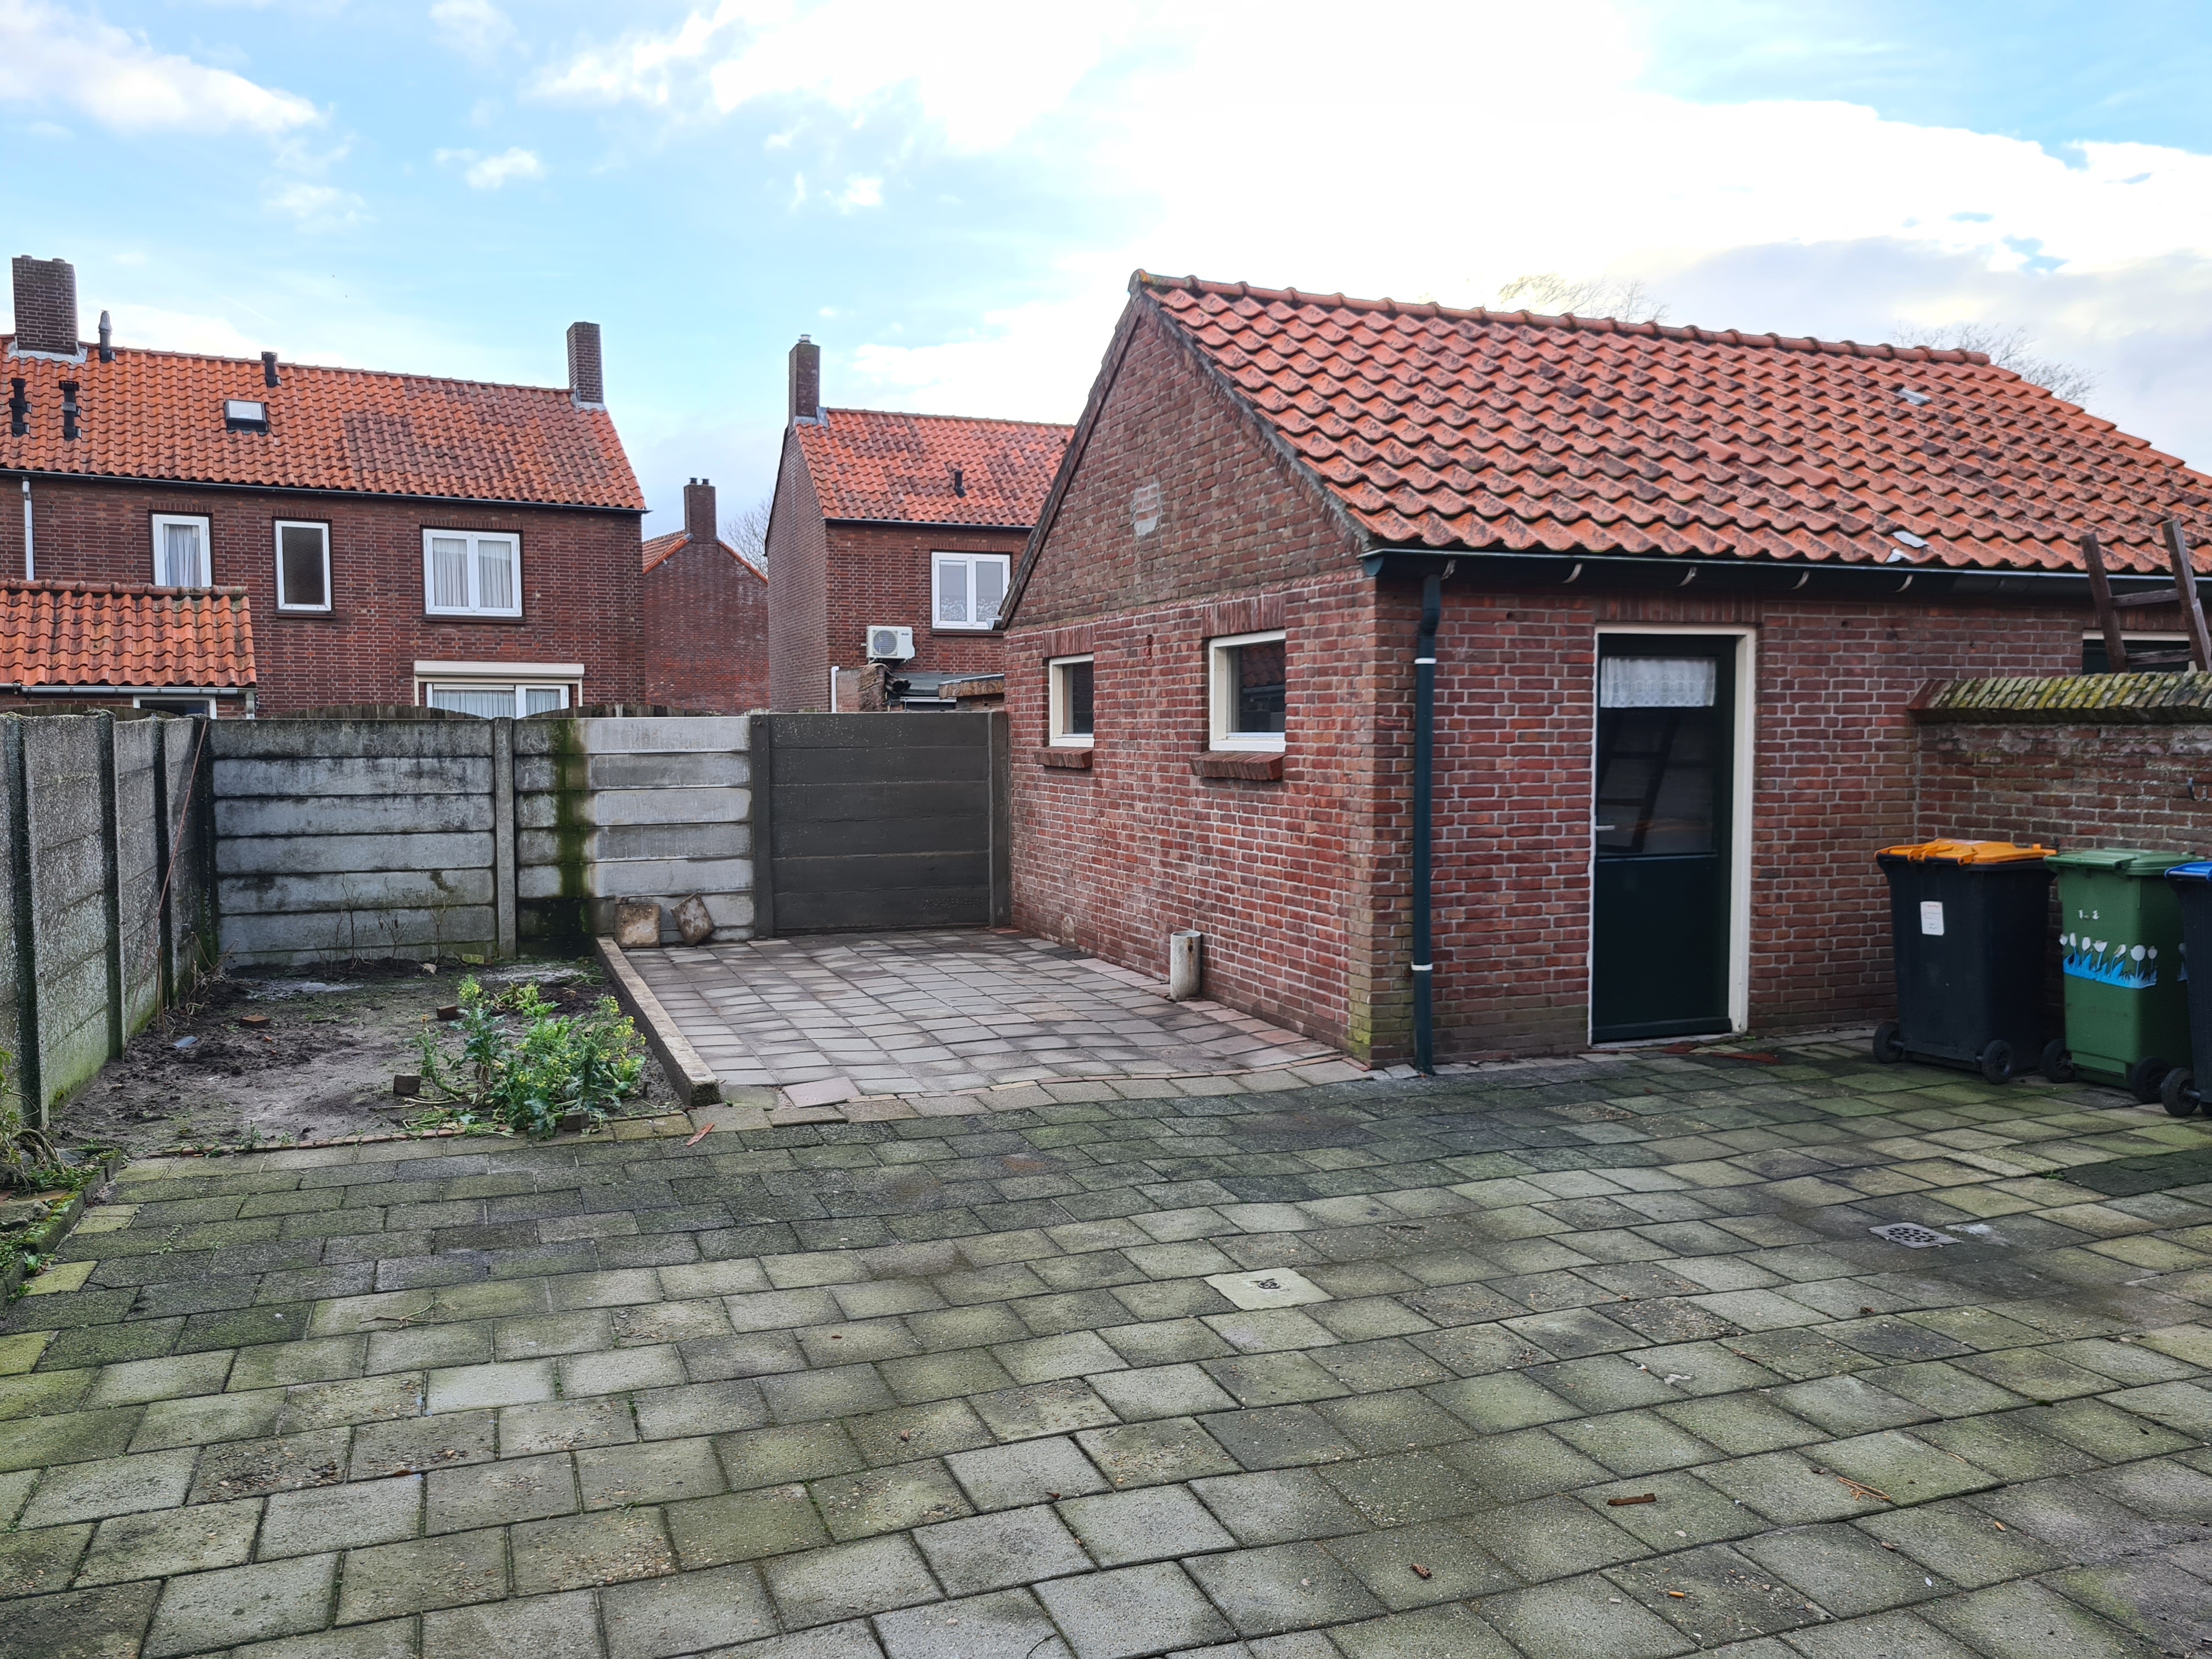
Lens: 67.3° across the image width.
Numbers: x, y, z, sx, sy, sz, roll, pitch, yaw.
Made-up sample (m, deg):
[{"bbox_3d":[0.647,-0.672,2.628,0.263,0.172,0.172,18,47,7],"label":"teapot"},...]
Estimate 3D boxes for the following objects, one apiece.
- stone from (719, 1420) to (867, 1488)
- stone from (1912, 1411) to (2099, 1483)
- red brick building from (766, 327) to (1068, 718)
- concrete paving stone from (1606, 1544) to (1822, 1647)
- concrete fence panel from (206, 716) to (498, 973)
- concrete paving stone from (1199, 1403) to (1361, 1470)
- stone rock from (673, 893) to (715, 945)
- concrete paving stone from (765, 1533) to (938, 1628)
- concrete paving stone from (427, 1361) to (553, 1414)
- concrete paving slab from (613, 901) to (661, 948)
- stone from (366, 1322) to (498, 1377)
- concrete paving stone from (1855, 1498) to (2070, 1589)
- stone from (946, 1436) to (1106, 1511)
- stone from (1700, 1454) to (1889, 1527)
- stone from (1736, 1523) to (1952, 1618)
[{"bbox_3d":[-0.717,1.436,3.754,0.300,0.050,0.300,-1,4,-20],"label":"stone"},{"bbox_3d":[2.066,1.446,3.822,0.300,0.050,0.300,-1,4,-19],"label":"stone"},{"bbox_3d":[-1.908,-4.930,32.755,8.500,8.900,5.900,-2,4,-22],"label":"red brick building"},{"bbox_3d":[1.163,1.480,3.162,0.300,0.050,0.300,-1,4,-19],"label":"concrete paving stone"},{"bbox_3d":[-5.130,0.085,11.400,1.790,1.720,0.050,-1,3,-20],"label":"concrete fence panel"},{"bbox_3d":[0.400,1.435,3.859,0.300,0.050,0.300,-1,4,-19],"label":"concrete paving stone"},{"bbox_3d":[-3.074,0.672,12.400,0.220,0.290,0.070,-29,1,-17],"label":"stone rock"},{"bbox_3d":[-0.509,1.524,3.323,0.300,0.050,0.300,-1,4,-20],"label":"concrete paving stone"},{"bbox_3d":[-1.502,1.387,4.075,0.300,0.050,0.300,-1,4,-21],"label":"concrete paving stone"},{"bbox_3d":[-3.373,0.693,12.000,0.310,0.310,0.050,-1,-6,-20],"label":"concrete paving slab"},{"bbox_3d":[-1.751,1.371,4.311,0.300,0.050,0.300,-1,4,-21],"label":"stone"},{"bbox_3d":[1.732,1.469,3.365,0.300,0.050,0.300,-1,4,-22],"label":"concrete paving stone"},{"bbox_3d":[-0.170,1.430,3.627,0.300,0.050,0.300,0,3,-20],"label":"stone"},{"bbox_3d":[1.478,1.450,3.595,0.300,0.050,0.300,-1,4,-20],"label":"stone"},{"bbox_3d":[1.493,1.519,3.365,0.300,0.050,0.300,-1,4,-20],"label":"stone"}]

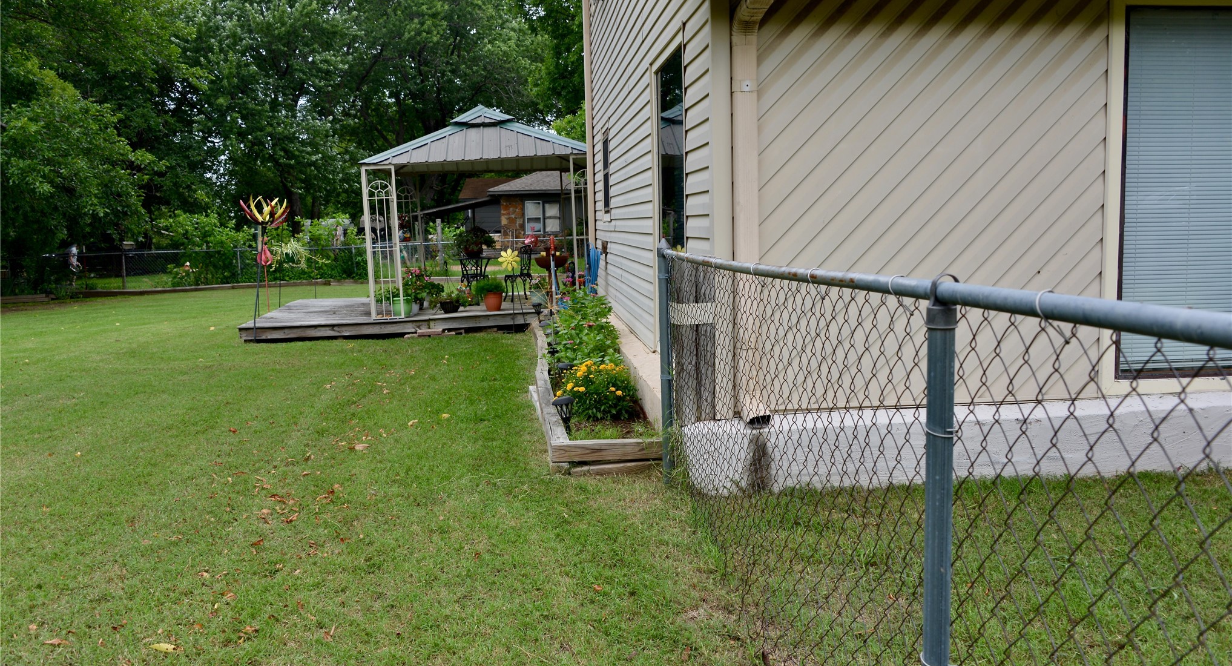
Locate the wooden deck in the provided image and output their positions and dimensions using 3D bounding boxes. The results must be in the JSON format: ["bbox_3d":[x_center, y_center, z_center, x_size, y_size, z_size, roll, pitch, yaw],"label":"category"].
[{"bbox_3d":[-2.864,-0.375,15.319,4.920,0.187,4.674,-3,7,-7],"label":"wooden deck"}]

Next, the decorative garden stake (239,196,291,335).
[{"bbox_3d":[-4.627,-0.847,12.605,0.679,1.873,0.645,-2,7,-5],"label":"decorative garden stake"}]

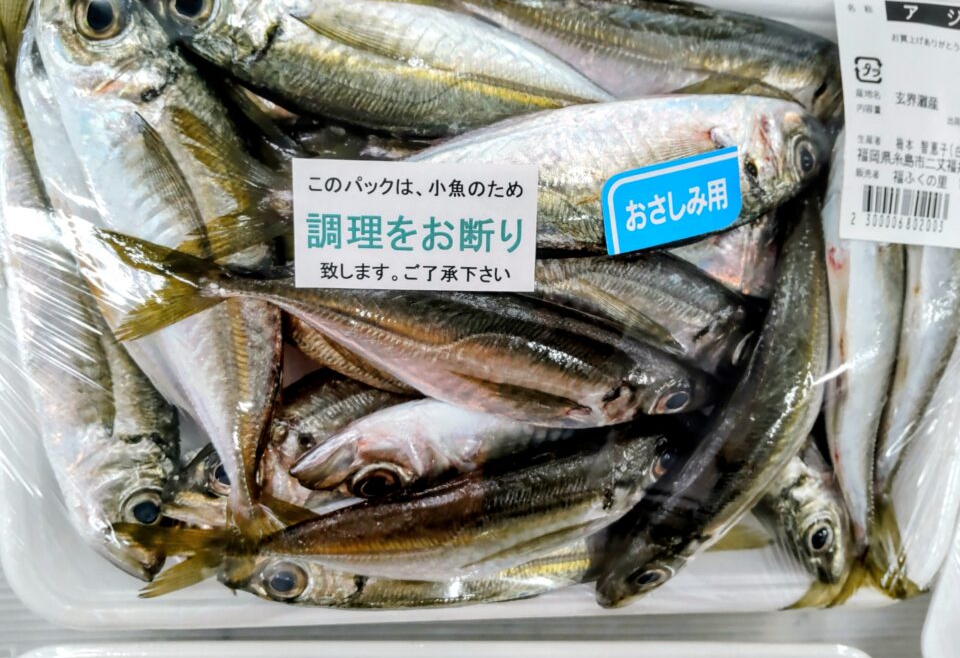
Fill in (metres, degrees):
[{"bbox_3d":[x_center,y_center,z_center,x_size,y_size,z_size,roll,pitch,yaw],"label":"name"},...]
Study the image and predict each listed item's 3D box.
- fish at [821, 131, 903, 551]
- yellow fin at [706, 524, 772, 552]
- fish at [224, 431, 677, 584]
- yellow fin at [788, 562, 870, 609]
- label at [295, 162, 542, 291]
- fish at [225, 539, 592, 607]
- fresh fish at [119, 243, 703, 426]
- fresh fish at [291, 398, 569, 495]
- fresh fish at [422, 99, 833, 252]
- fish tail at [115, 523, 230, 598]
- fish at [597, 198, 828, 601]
[{"bbox_3d":[0.120,0.001,0.213,0.036,0.026,0.143,-3,90,-45],"label":"fish"},{"bbox_3d":[0.085,0.069,0.220,0.022,0.005,0.009,6,83,0],"label":"yellow fin"},{"bbox_3d":[-0.019,0.057,0.211,0.161,0.026,0.037,-10,125,0],"label":"fish"},{"bbox_3d":[0.114,0.083,0.217,0.029,0.007,0.015,-29,84,0],"label":"yellow fin"},{"bbox_3d":[-0.019,-0.031,0.197,0.072,0.002,0.038,0,91,-1],"label":"label"},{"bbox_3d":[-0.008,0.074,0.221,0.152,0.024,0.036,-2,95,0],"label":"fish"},{"bbox_3d":[-0.021,0.005,0.207,0.185,0.026,0.041,10,120,0],"label":"fresh fish"},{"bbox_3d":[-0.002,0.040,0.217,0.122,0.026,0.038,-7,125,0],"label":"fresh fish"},{"bbox_3d":[0.012,-0.048,0.209,0.191,0.026,0.045,-3,102,0],"label":"fresh fish"},{"bbox_3d":[-0.098,0.073,0.212,0.037,0.008,0.024,-12,83,0],"label":"fish tail"},{"bbox_3d":[0.082,0.020,0.211,0.032,0.036,0.138,24,90,45],"label":"fish"}]

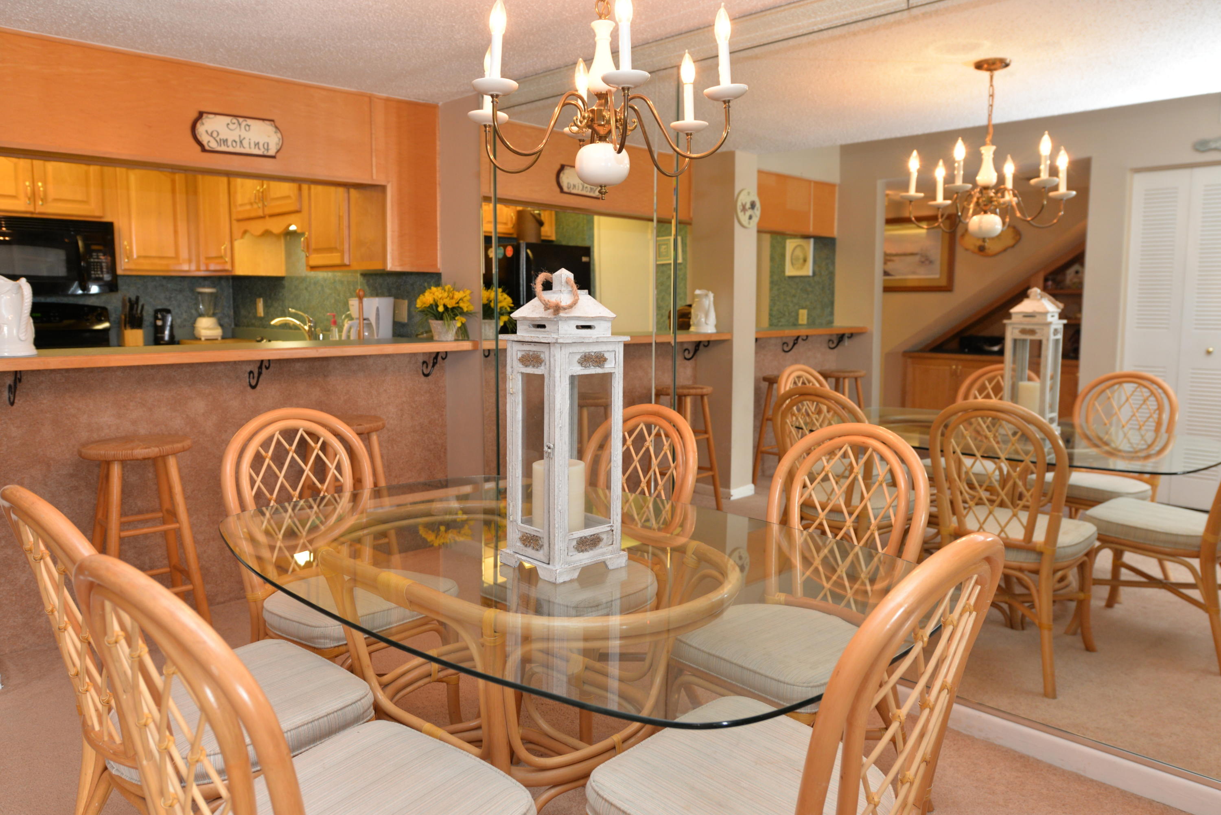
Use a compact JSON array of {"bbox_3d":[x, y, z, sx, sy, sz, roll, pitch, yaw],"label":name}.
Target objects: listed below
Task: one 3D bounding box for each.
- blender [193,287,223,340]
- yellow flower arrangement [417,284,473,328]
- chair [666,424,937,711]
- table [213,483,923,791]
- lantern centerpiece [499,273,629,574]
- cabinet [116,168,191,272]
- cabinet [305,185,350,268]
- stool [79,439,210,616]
[{"bbox_3d":[-2.841,-0.663,5.746,0.173,0.366,0.188,-7,10,-44],"label":"blender"},{"bbox_3d":[-0.817,-0.485,4.019,0.267,0.247,0.267,0,7,0],"label":"yellow flower arrangement"},{"bbox_3d":[0.480,0.539,2.020,0.494,0.973,0.603,6,10,41],"label":"chair"},{"bbox_3d":[-0.142,0.675,1.822,1.047,0.753,1.610,-7,10,-44],"label":"table"},{"bbox_3d":[-0.095,0.021,1.643,0.186,0.593,0.186,-7,10,-44],"label":"lantern centerpiece"},{"bbox_3d":[-3.149,-1.234,5.483,0.454,0.692,0.316,-7,10,-44],"label":"cabinet"},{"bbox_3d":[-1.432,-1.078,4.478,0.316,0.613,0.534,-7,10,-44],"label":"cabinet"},{"bbox_3d":[-1.763,0.517,3.075,0.395,0.753,0.395,-7,10,-44],"label":"stool"}]

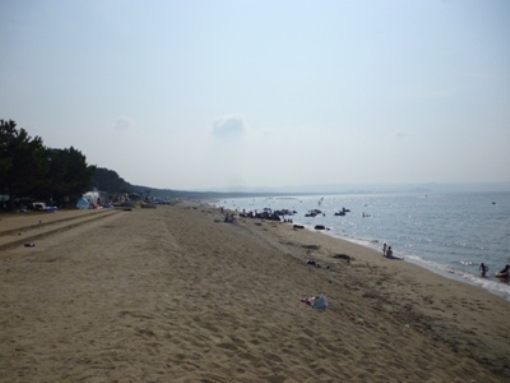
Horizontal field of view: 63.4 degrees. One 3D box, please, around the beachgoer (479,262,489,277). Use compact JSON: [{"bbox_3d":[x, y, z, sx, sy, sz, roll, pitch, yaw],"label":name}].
[{"bbox_3d":[12.624,4.420,22.800,0.430,0.950,0.300,-1,0,41],"label":"beachgoer"}]

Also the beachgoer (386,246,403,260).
[{"bbox_3d":[9.716,4.262,28.600,1.020,0.870,0.500,0,0,-16],"label":"beachgoer"}]

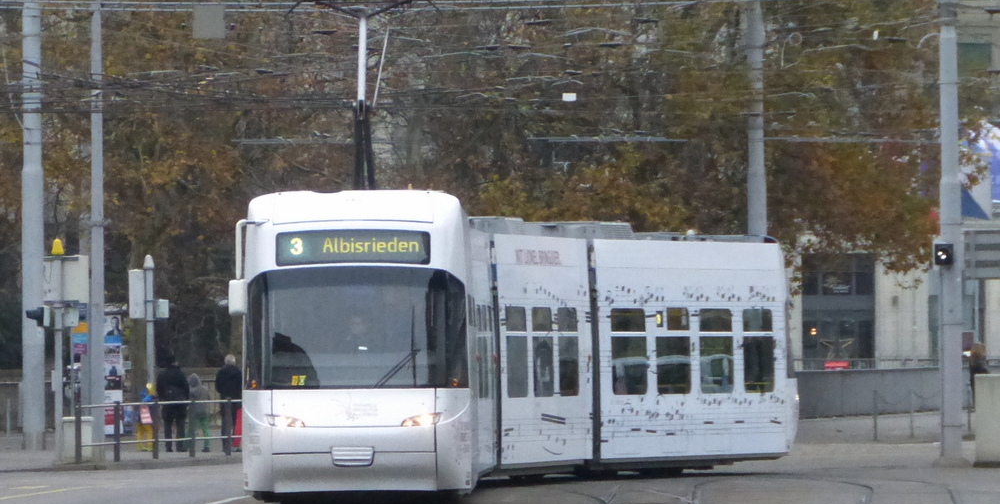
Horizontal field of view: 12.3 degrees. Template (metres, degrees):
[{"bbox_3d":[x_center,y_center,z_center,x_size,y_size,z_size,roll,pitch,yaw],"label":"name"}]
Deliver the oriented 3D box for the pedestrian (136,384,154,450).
[{"bbox_3d":[-6.157,2.882,80.500,0.360,1.180,0.300,-1,-1,7],"label":"pedestrian"}]

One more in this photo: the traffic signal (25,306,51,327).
[{"bbox_3d":[-7.205,1.005,72.000,0.400,0.330,0.280,-1,-1,6],"label":"traffic signal"}]

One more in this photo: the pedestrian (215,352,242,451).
[{"bbox_3d":[-4.718,2.643,81.000,0.540,1.730,0.380,0,-1,3],"label":"pedestrian"}]

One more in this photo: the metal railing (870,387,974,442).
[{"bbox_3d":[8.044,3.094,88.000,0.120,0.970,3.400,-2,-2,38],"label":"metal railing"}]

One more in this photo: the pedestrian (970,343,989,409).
[{"bbox_3d":[11.710,3.076,113.000,0.460,1.660,0.480,0,-1,-6],"label":"pedestrian"}]

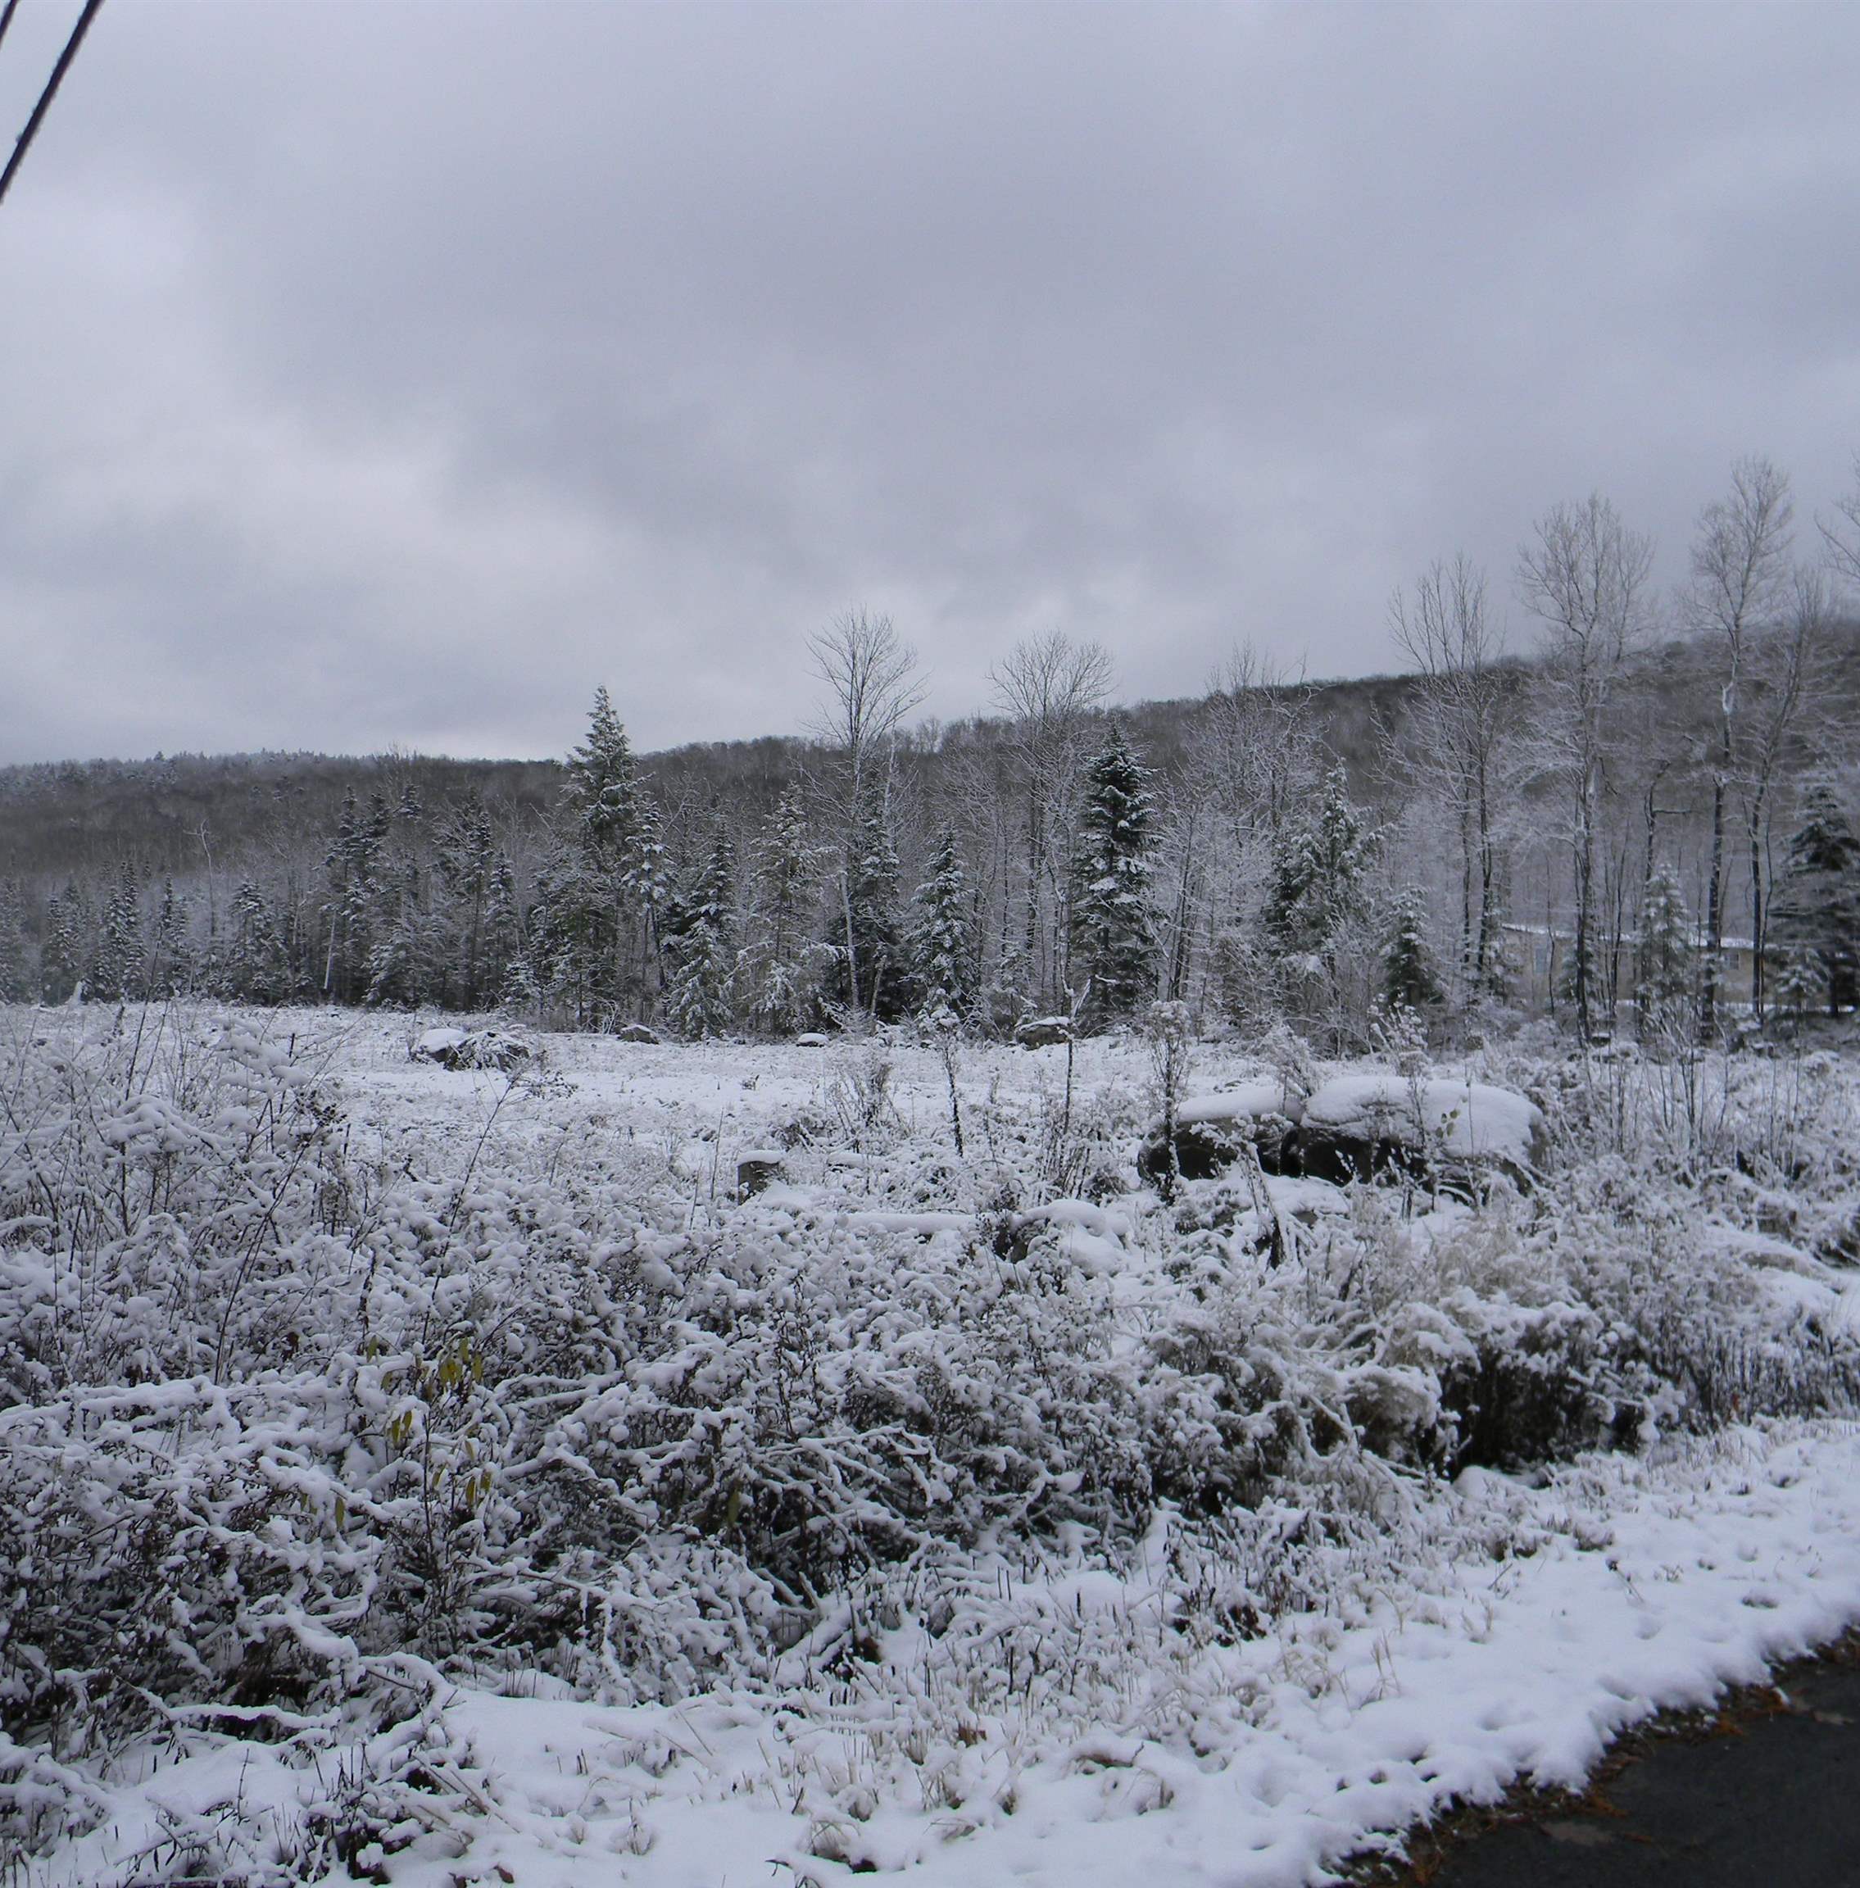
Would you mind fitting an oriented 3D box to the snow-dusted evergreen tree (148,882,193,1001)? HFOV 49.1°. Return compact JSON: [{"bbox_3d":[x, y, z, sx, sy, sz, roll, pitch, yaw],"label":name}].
[{"bbox_3d":[-31.729,-0.123,85.000,1.900,5.100,1.900,0,0,0],"label":"snow-dusted evergreen tree"}]

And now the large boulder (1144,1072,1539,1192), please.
[{"bbox_3d":[3.549,1.614,17.500,3.450,1.080,2.200,0,0,0],"label":"large boulder"}]

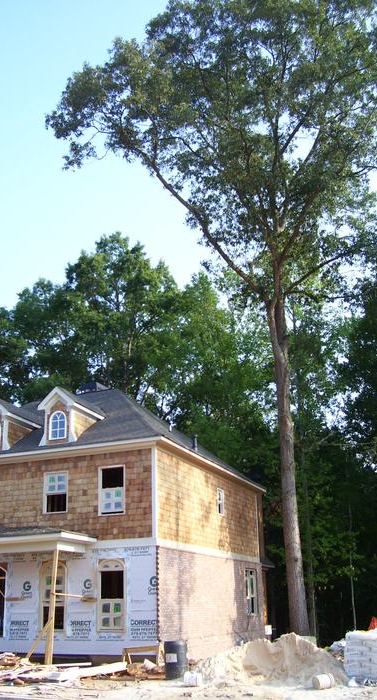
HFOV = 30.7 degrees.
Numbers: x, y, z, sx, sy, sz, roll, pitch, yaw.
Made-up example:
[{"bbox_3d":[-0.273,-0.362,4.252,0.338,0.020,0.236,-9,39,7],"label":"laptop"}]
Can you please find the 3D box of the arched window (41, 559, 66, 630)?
[{"bbox_3d":[-4.261,7.802,21.783,0.900,2.104,0.130,-9,-22,20],"label":"arched window"}]

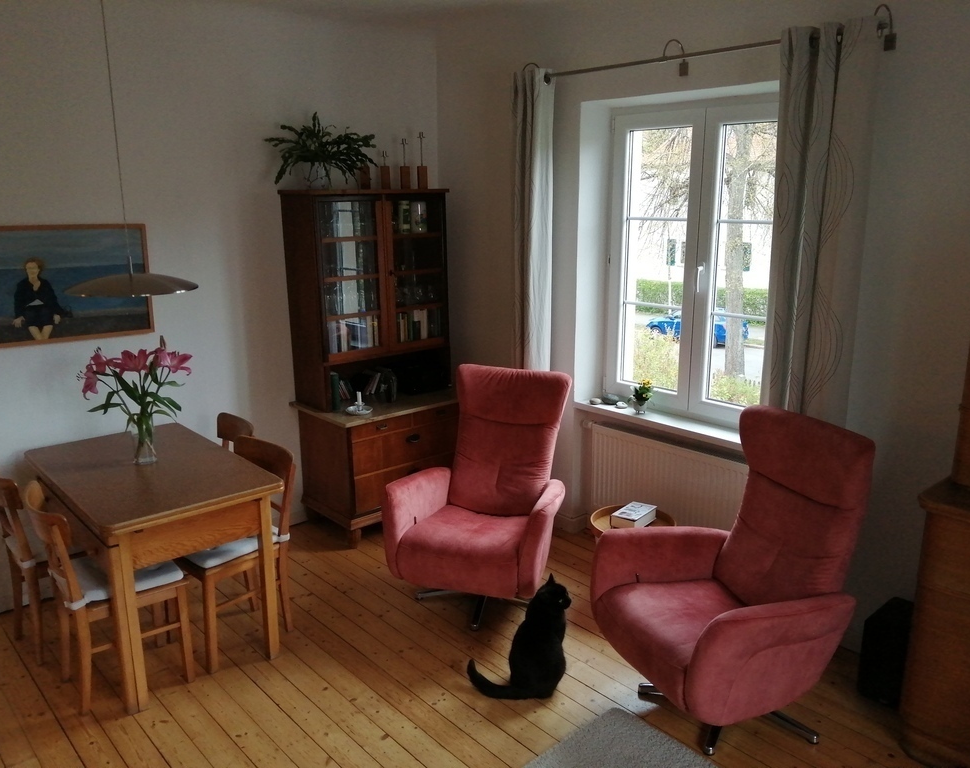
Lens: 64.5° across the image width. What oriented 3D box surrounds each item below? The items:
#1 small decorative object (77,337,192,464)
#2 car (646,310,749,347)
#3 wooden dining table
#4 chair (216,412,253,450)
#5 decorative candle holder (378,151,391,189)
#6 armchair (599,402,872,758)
[{"bbox_3d":[-1.523,0.080,3.347,0.406,0.540,0.406,-12,18,-41],"label":"small decorative object"},{"bbox_3d":[9.017,-2.661,33.161,1.780,1.500,4.300,-13,19,-41],"label":"car"},{"bbox_3d":[-1.468,0.733,3.435,0.718,0.769,1.172,-12,18,-41],"label":"wooden dining table"},{"bbox_3d":[-1.351,0.596,3.667,0.470,0.840,0.420,-13,19,-41],"label":"chair"},{"bbox_3d":[-0.553,-1.186,4.260,0.052,0.212,0.052,-6,15,-22],"label":"decorative candle holder"},{"bbox_3d":[0.903,0.687,2.783,0.870,1.070,0.740,-7,16,-27],"label":"armchair"}]

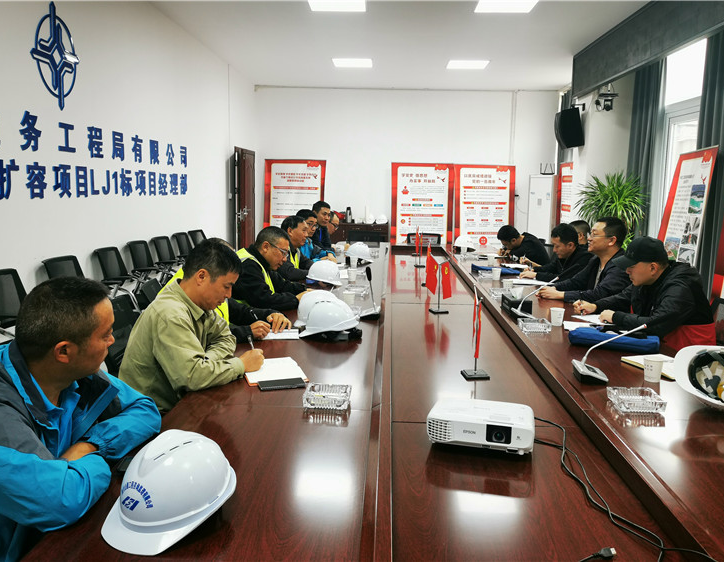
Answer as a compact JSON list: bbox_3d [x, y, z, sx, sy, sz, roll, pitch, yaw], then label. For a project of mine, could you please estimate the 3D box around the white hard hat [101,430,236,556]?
[{"bbox_3d":[-0.388,0.396,1.254,0.210,0.150,0.275,8,24,39],"label":"white hard hat"}]

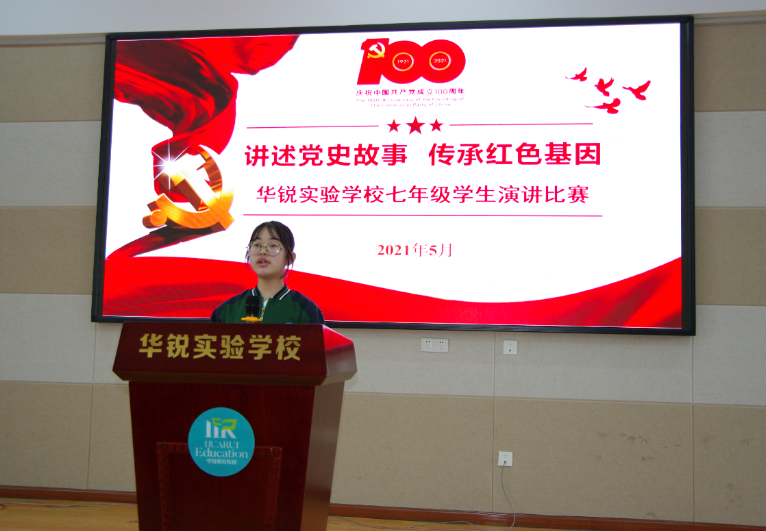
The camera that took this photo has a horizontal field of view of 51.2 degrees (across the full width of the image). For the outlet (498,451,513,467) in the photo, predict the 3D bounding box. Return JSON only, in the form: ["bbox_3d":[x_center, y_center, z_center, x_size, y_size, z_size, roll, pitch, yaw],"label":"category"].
[{"bbox_3d":[0.763,1.203,4.961,0.086,0.086,0.012,1,-4,8],"label":"outlet"}]

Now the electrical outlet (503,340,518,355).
[{"bbox_3d":[0.801,0.516,5.009,0.086,0.086,0.012,1,-4,8],"label":"electrical outlet"}]

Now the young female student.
[{"bbox_3d":[-0.435,0.629,2.919,0.450,1.595,0.300,1,-4,5],"label":"young female student"}]

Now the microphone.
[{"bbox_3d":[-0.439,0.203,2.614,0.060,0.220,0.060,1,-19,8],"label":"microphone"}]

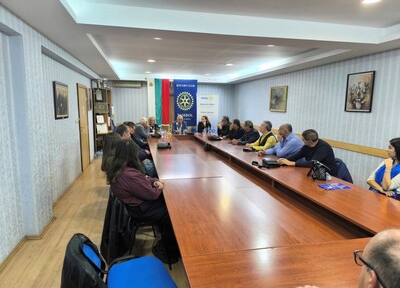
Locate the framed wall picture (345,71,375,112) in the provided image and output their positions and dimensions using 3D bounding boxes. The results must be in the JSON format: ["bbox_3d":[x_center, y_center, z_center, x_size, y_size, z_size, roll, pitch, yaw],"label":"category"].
[{"bbox_3d":[2.502,-0.798,4.178,0.030,0.600,0.530,-1,9,-12],"label":"framed wall picture"}]

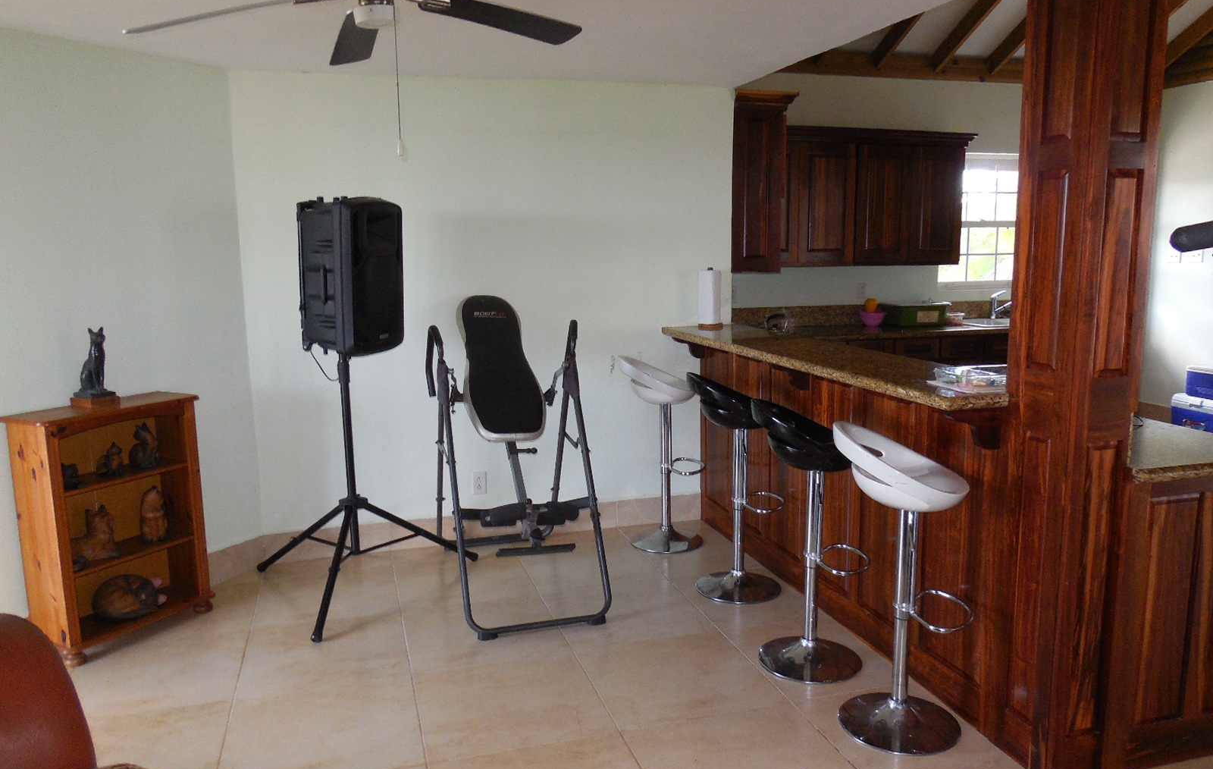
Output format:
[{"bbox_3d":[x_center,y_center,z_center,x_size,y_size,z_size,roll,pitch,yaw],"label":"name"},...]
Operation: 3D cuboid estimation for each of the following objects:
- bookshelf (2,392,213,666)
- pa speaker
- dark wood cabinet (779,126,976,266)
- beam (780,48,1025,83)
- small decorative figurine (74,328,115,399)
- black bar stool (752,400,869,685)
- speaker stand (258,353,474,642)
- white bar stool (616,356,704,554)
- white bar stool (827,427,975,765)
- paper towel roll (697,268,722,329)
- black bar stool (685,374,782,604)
[{"bbox_3d":[-1.960,0.547,3.514,0.287,0.928,0.629,4,10,30],"label":"bookshelf"},{"bbox_3d":[-1.107,-0.473,3.822,0.290,0.640,0.352,3,10,24],"label":"pa speaker"},{"bbox_3d":[1.896,-1.367,6.484,1.680,0.965,0.370,-3,9,-16],"label":"dark wood cabinet"},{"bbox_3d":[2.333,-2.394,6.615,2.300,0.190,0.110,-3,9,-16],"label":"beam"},{"bbox_3d":[-2.020,-0.087,3.442,0.135,0.275,0.098,5,10,32],"label":"small decorative figurine"},{"bbox_3d":[0.739,0.543,3.187,0.420,0.972,0.430,1,9,11],"label":"black bar stool"},{"bbox_3d":[-1.181,0.391,3.836,1.023,1.120,0.958,0,9,2],"label":"speaker stand"},{"bbox_3d":[0.301,0.343,4.525,0.420,0.972,0.430,0,9,4],"label":"white bar stool"},{"bbox_3d":[0.924,0.607,2.755,0.420,0.972,0.430,1,9,13],"label":"white bar stool"},{"bbox_3d":[0.559,-0.454,4.694,0.128,0.325,0.128,-1,9,0],"label":"paper towel roll"},{"bbox_3d":[0.578,0.436,3.894,0.420,0.972,0.430,1,9,9],"label":"black bar stool"}]

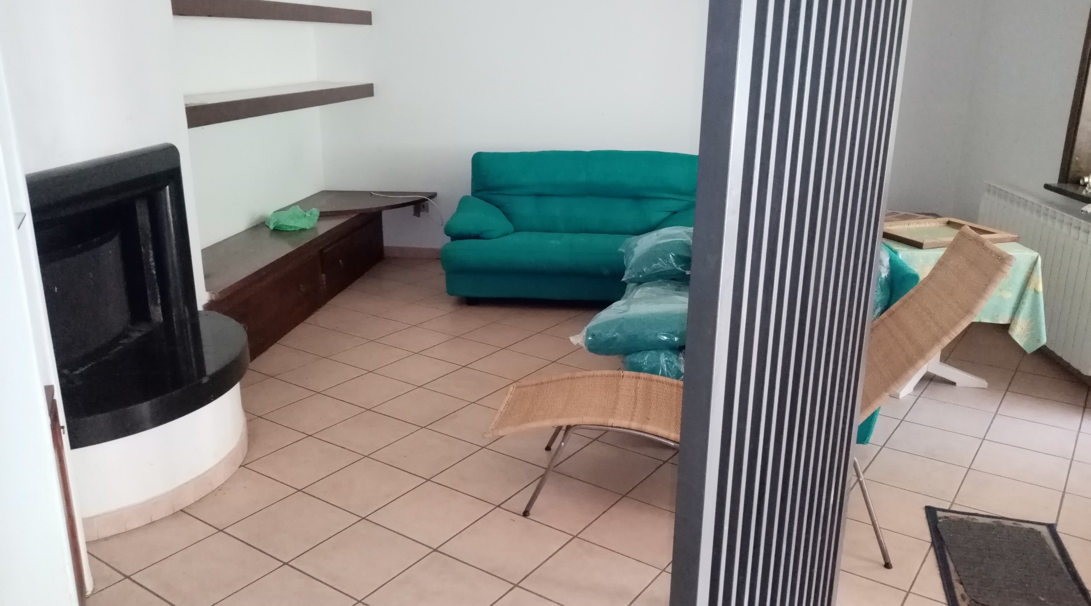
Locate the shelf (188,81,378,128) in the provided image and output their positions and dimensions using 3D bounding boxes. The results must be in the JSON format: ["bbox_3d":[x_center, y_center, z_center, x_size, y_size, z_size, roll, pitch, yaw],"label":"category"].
[{"bbox_3d":[-1.605,-1.156,4.655,0.438,0.100,2.663,3,17,6],"label":"shelf"}]

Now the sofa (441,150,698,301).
[{"bbox_3d":[0.248,-0.485,5.292,1.681,0.869,0.934,3,17,6],"label":"sofa"}]

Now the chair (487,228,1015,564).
[{"bbox_3d":[0.590,0.229,2.752,1.536,0.979,0.535,4,17,10],"label":"chair"}]

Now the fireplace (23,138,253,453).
[{"bbox_3d":[-1.400,-0.078,2.869,0.509,0.811,1.191,3,17,6],"label":"fireplace"}]

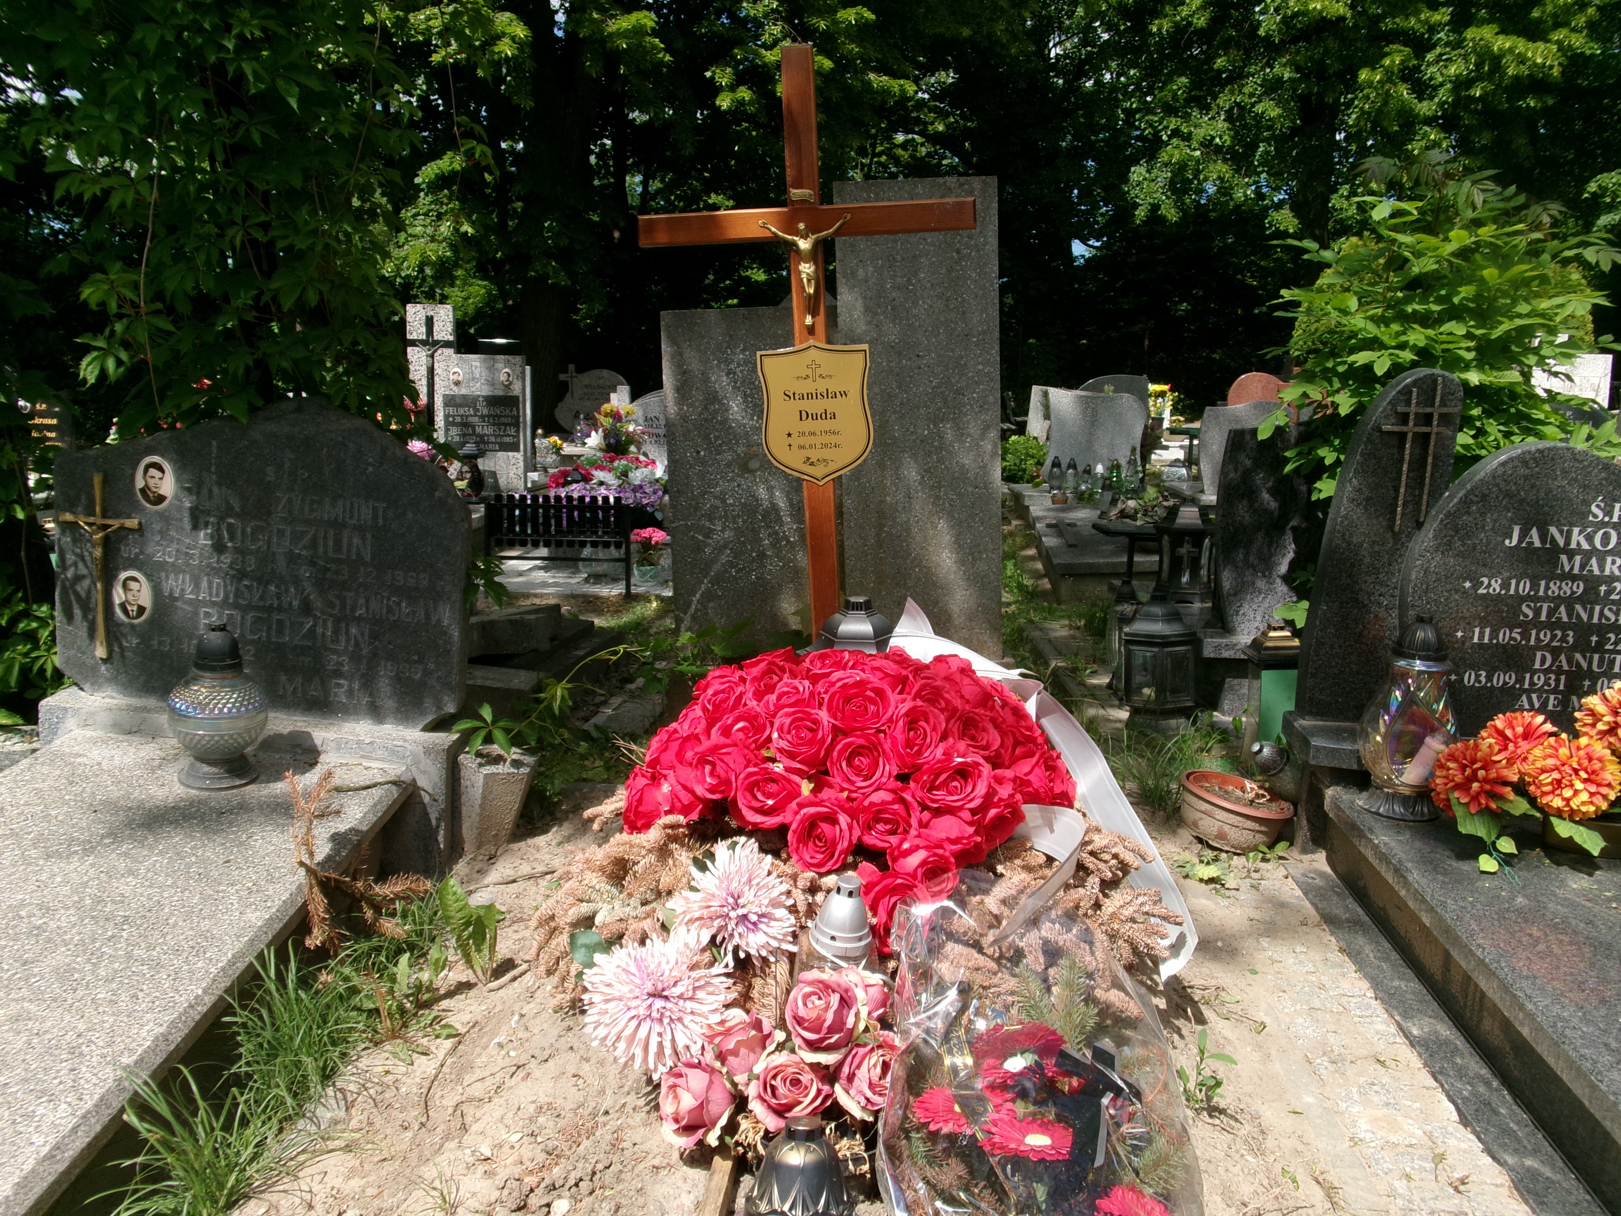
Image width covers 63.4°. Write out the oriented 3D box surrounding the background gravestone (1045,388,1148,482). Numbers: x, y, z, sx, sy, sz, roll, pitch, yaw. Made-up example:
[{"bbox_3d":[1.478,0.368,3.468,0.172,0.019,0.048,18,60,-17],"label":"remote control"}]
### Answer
[{"bbox_3d":[1.633,-0.967,7.500,0.580,0.560,0.110,1,13,3],"label":"background gravestone"}]

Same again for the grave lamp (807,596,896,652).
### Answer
[{"bbox_3d":[0.087,0.163,2.462,0.215,0.380,0.215,0,13,0],"label":"grave lamp"}]

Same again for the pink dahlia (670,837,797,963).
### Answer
[{"bbox_3d":[-0.108,0.414,1.850,0.168,0.168,0.080,-1,-13,-5],"label":"pink dahlia"}]

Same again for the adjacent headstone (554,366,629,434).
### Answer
[{"bbox_3d":[-1.699,-1.601,10.200,0.570,0.560,0.110,0,13,0],"label":"adjacent headstone"}]

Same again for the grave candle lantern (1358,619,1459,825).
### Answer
[{"bbox_3d":[1.168,0.205,2.553,0.192,0.380,0.192,1,13,0],"label":"grave candle lantern"}]

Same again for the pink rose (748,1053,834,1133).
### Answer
[{"bbox_3d":[-0.024,0.602,1.630,0.105,0.095,0.080,0,-27,0],"label":"pink rose"}]

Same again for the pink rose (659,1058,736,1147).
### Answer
[{"bbox_3d":[-0.142,0.617,1.640,0.090,0.100,0.090,11,-20,38],"label":"pink rose"}]

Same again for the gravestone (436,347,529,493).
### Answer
[{"bbox_3d":[-1.851,-1.047,7.400,0.510,0.800,0.130,0,13,-2],"label":"gravestone"}]

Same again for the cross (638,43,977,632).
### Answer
[{"bbox_3d":[0.010,-0.369,2.635,0.660,1.420,0.055,-3,13,1],"label":"cross"}]

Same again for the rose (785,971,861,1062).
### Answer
[{"bbox_3d":[0.015,0.526,1.690,0.095,0.105,0.080,2,-27,6],"label":"rose"}]

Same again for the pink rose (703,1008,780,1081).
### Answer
[{"bbox_3d":[-0.090,0.572,1.710,0.090,0.080,0.090,9,57,32],"label":"pink rose"}]

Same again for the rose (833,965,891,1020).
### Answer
[{"bbox_3d":[0.065,0.515,1.740,0.080,0.080,0.070,-7,-27,-27],"label":"rose"}]

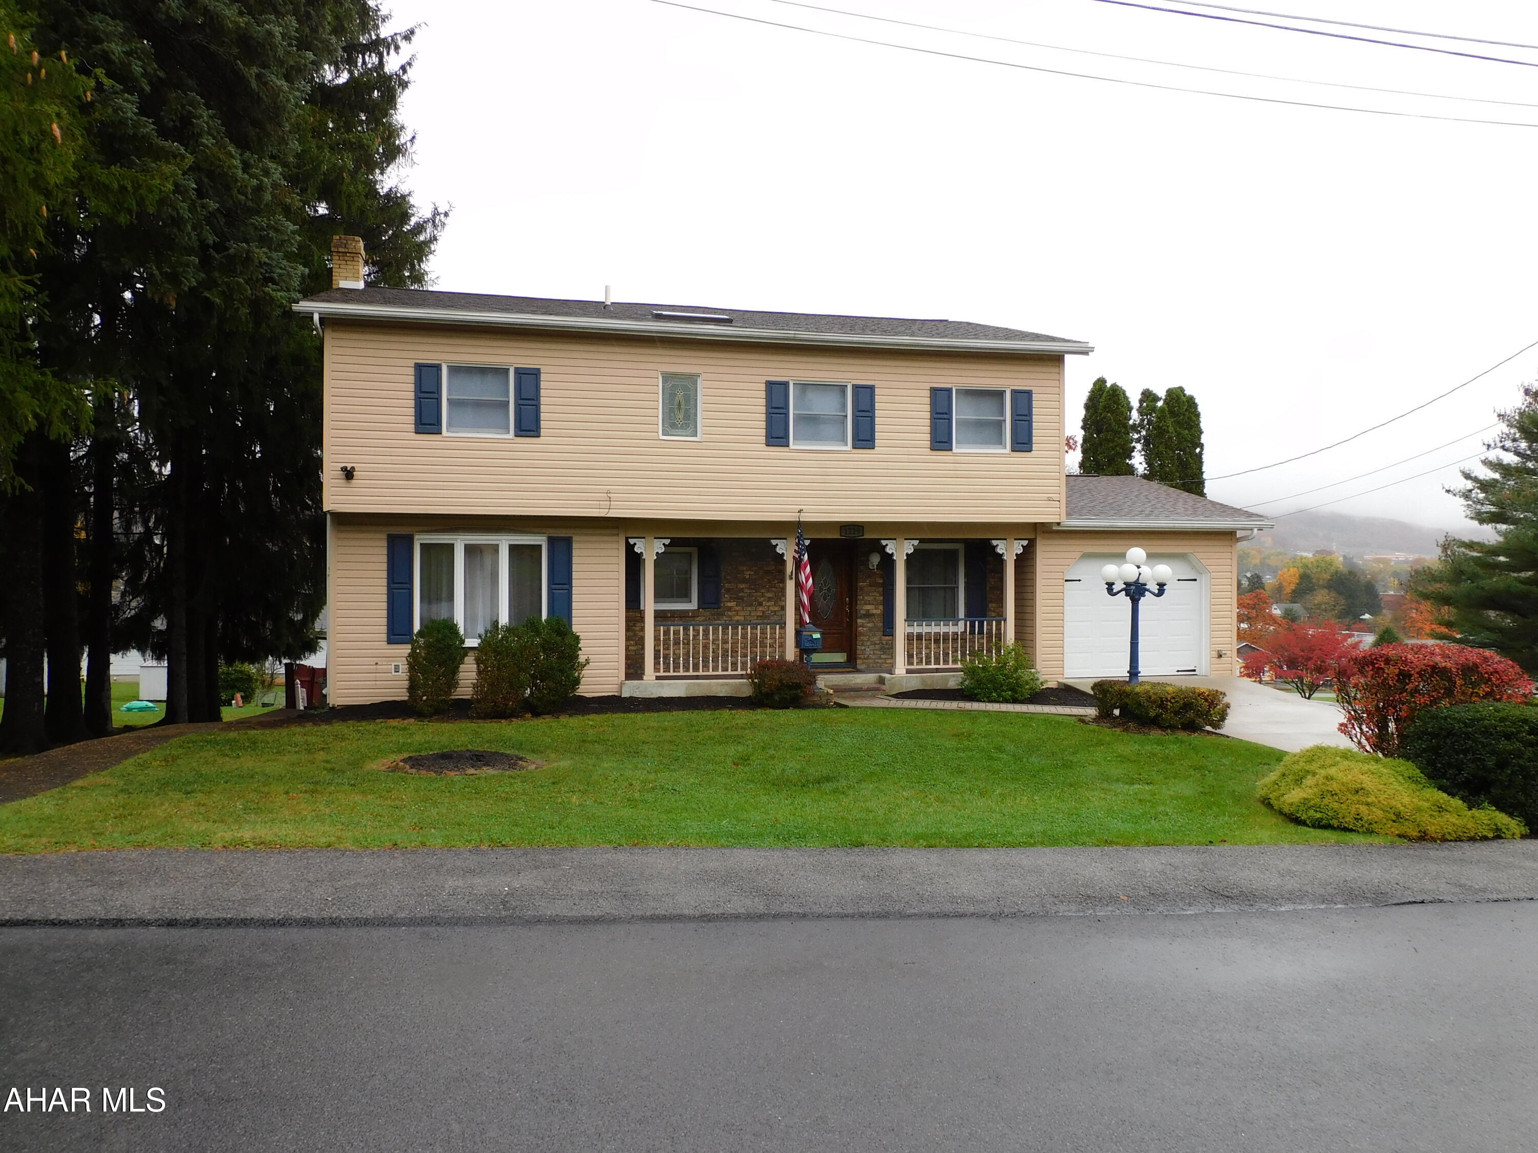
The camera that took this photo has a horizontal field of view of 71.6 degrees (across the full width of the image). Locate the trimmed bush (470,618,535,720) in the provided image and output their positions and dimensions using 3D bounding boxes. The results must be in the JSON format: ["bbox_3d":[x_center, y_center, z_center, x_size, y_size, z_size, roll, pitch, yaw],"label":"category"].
[{"bbox_3d":[-3.650,1.270,14.550,0.860,1.270,0.820,0,-1,-13],"label":"trimmed bush"}]

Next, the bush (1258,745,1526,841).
[{"bbox_3d":[4.300,1.410,7.600,1.420,0.540,1.450,0,-1,0],"label":"bush"}]

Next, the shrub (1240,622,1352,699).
[{"bbox_3d":[10.050,1.620,20.300,1.980,1.480,1.900,0,-1,0],"label":"shrub"}]

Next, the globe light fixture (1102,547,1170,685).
[{"bbox_3d":[4.540,0.740,13.200,0.910,2.190,0.910,0,-1,15],"label":"globe light fixture"}]

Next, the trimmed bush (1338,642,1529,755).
[{"bbox_3d":[6.350,1.220,10.200,1.700,1.160,1.400,0,-1,0],"label":"trimmed bush"}]

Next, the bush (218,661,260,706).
[{"bbox_3d":[-13.800,2.790,27.600,1.200,1.200,1.150,0,-1,0],"label":"bush"}]

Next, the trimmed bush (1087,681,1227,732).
[{"bbox_3d":[4.760,1.540,13.000,1.550,0.540,1.000,0,-1,25],"label":"trimmed bush"}]

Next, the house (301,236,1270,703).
[{"bbox_3d":[0.020,-2.090,21.300,15.500,7.950,10.800,0,-1,-13],"label":"house"}]

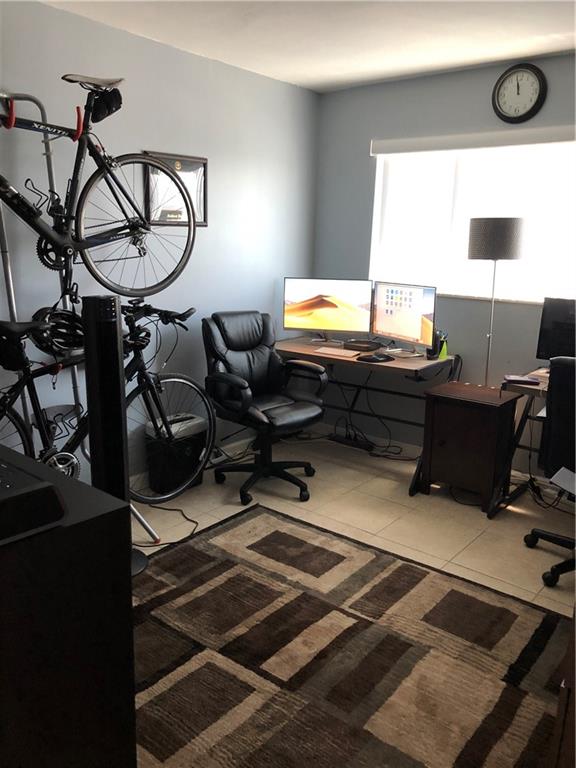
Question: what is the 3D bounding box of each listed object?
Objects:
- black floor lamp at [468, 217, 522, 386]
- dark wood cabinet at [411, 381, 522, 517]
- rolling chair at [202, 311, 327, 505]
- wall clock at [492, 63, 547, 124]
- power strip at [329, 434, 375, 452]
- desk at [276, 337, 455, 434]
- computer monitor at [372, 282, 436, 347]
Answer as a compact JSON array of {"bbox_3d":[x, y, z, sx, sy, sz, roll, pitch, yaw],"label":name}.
[{"bbox_3d":[1.198,-0.157,3.763,0.315,1.640,0.315,12,17,37],"label":"black floor lamp"},{"bbox_3d":[1.078,0.366,3.720,0.430,0.637,0.375,11,16,33],"label":"dark wood cabinet"},{"bbox_3d":[-0.117,0.111,3.765,0.660,1.050,0.690,-12,19,-43],"label":"rolling chair"},{"bbox_3d":[1.304,-1.643,3.513,0.305,0.305,0.045,12,17,37],"label":"wall clock"},{"bbox_3d":[0.460,0.432,4.641,0.410,0.045,0.060,12,17,37],"label":"power strip"},{"bbox_3d":[0.453,0.154,4.246,1.180,0.770,0.560,11,16,33],"label":"desk"},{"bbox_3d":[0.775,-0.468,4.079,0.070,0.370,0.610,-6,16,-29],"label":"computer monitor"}]

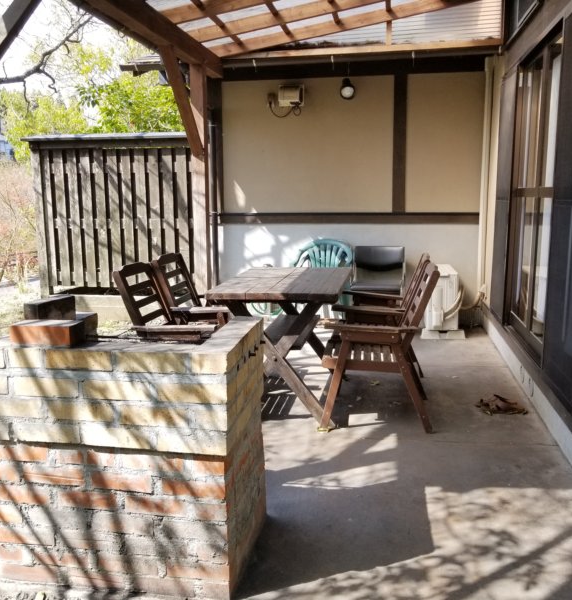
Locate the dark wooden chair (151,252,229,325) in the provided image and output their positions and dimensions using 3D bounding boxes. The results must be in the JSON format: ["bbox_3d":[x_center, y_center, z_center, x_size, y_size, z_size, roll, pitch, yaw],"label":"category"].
[{"bbox_3d":[-0.543,0.157,4.215,0.620,0.950,0.600,1,10,11],"label":"dark wooden chair"}]

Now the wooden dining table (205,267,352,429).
[{"bbox_3d":[0.023,0.236,3.960,0.738,0.760,1.309,1,9,8],"label":"wooden dining table"}]

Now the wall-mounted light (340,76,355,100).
[{"bbox_3d":[0.572,-1.963,5.571,0.135,0.215,0.190,1,9,11],"label":"wall-mounted light"}]

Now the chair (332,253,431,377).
[{"bbox_3d":[0.693,0.142,4.245,0.630,0.950,0.600,1,10,11],"label":"chair"}]

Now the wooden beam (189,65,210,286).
[{"bbox_3d":[-0.712,-0.825,5.112,0.107,2.236,0.107,1,9,11],"label":"wooden beam"}]

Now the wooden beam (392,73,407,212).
[{"bbox_3d":[1.085,-1.487,5.736,0.124,1.290,0.060,1,9,11],"label":"wooden beam"}]

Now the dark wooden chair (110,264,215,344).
[{"bbox_3d":[-0.615,0.255,3.641,0.620,0.950,0.600,1,10,11],"label":"dark wooden chair"}]

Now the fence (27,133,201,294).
[{"bbox_3d":[-1.884,-0.910,6.728,2.120,1.810,0.160,1,10,11],"label":"fence"}]

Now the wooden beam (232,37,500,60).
[{"bbox_3d":[0.649,-2.256,5.436,2.463,0.070,0.060,1,9,11],"label":"wooden beam"}]

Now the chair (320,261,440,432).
[{"bbox_3d":[0.552,0.225,3.526,0.615,0.915,0.600,1,9,8],"label":"chair"}]

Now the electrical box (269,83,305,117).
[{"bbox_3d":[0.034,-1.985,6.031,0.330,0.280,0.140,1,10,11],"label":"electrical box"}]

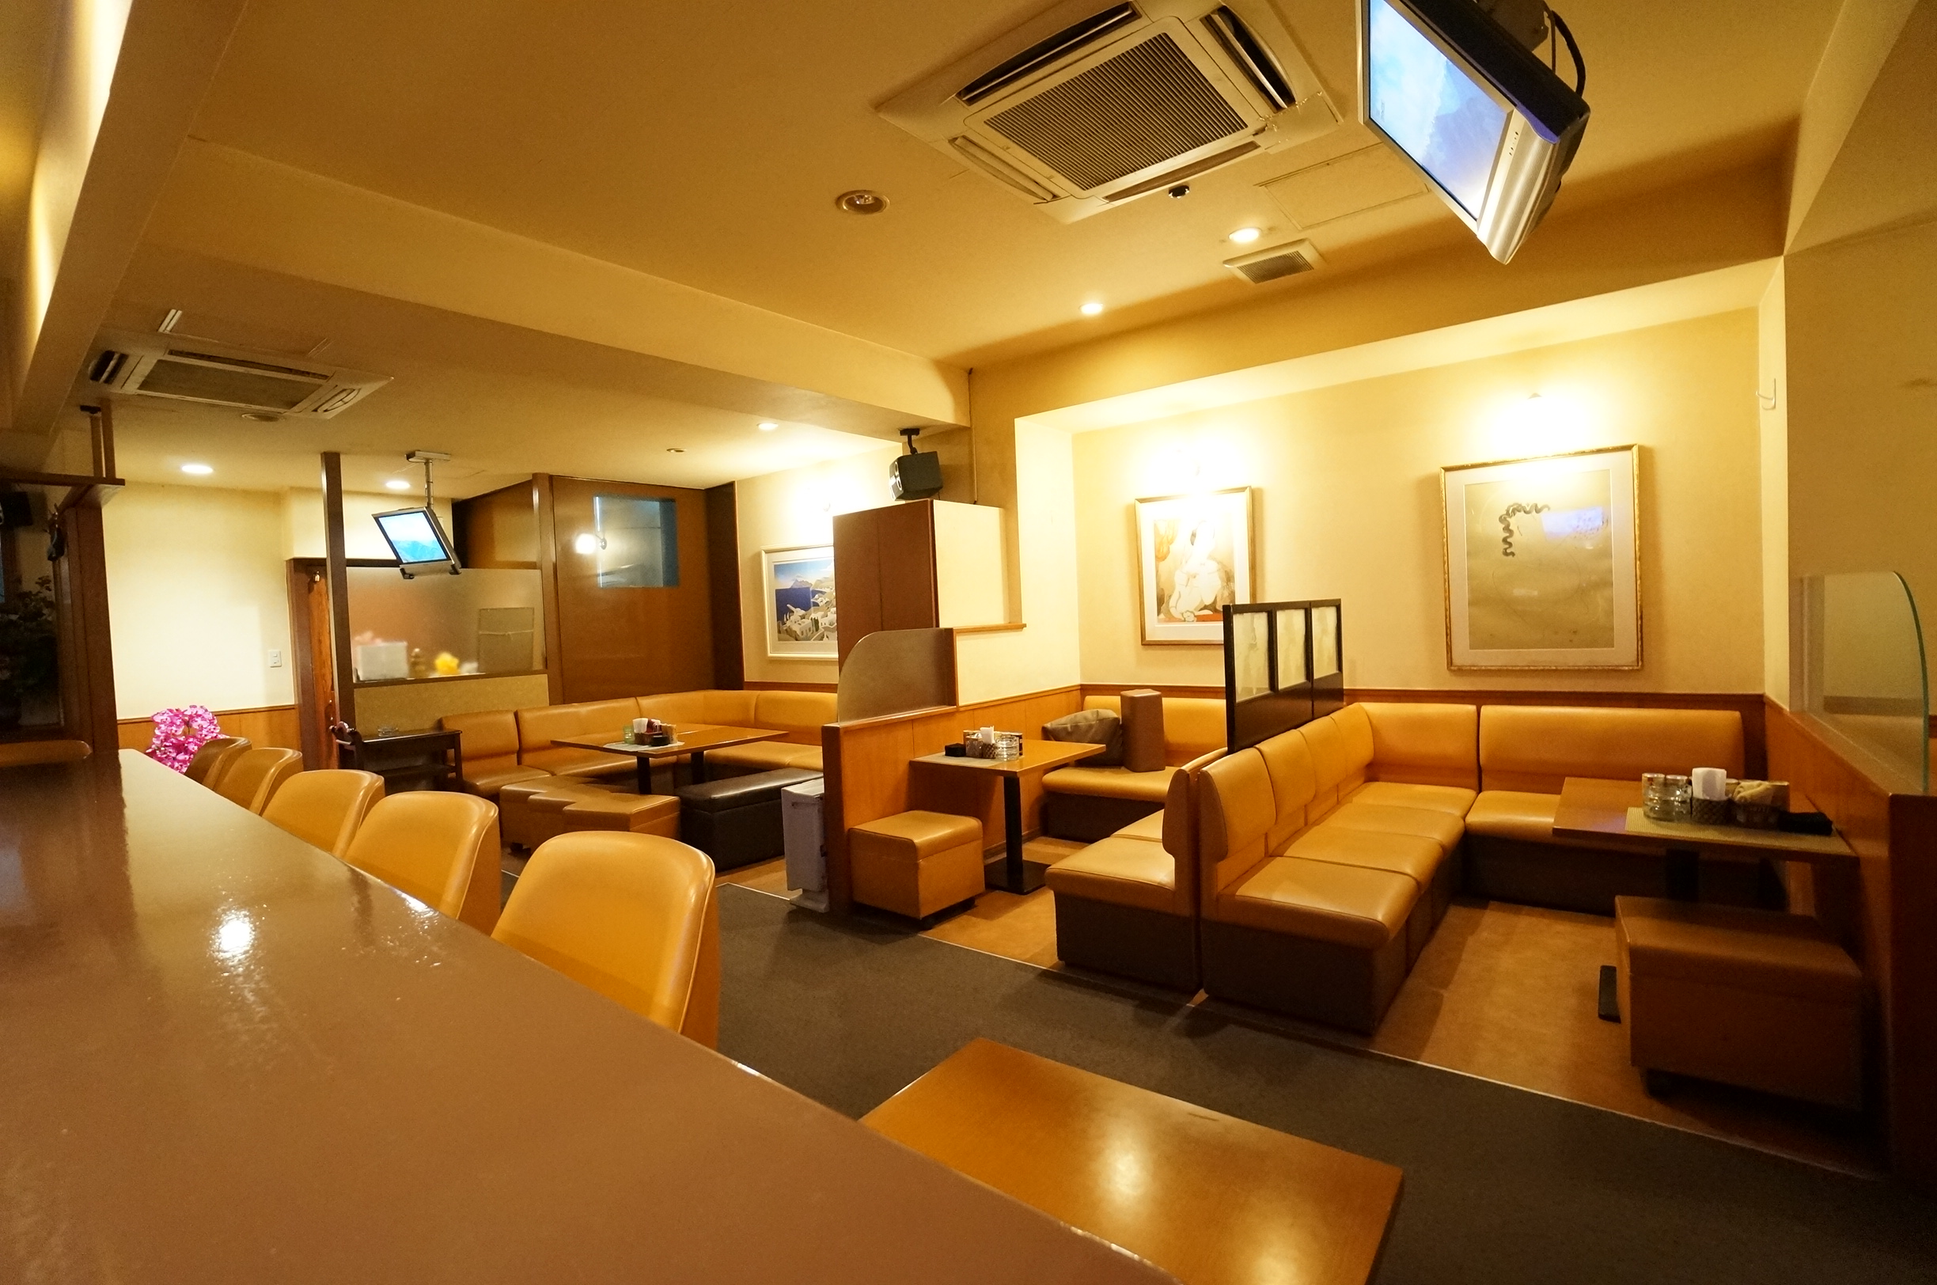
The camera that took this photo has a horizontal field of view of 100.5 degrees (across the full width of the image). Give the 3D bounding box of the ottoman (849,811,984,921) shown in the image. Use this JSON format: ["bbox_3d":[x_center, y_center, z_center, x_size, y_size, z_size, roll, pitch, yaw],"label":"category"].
[{"bbox_3d":[-0.227,0.972,3.540,0.380,0.380,0.385,-1,2,39],"label":"ottoman"}]

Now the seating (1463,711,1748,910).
[{"bbox_3d":[2.487,0.667,3.166,0.870,0.755,0.590,-1,2,39],"label":"seating"}]

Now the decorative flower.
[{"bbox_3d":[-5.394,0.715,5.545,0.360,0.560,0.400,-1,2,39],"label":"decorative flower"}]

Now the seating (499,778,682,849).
[{"bbox_3d":[-2.330,1.101,4.902,1.580,0.390,0.500,-1,2,38],"label":"seating"}]

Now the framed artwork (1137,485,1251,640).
[{"bbox_3d":[1.355,-0.437,4.854,0.700,0.915,0.035,-1,2,38],"label":"framed artwork"}]

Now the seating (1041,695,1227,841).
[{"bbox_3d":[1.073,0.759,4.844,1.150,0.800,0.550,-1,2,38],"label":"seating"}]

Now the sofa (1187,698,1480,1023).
[{"bbox_3d":[1.544,0.715,3.127,0.560,0.750,1.830,-1,2,39],"label":"sofa"}]

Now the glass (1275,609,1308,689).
[{"bbox_3d":[1.471,0.023,3.648,0.020,0.350,0.440,-1,2,38],"label":"glass"}]

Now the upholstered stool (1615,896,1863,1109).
[{"bbox_3d":[1.920,0.913,2.035,0.390,0.380,0.380,-2,2,34],"label":"upholstered stool"}]

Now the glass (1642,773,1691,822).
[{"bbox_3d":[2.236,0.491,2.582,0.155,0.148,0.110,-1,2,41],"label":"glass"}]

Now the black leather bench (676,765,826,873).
[{"bbox_3d":[-1.217,0.986,4.612,0.440,0.385,0.800,-1,2,39],"label":"black leather bench"}]

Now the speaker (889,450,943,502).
[{"bbox_3d":[-0.309,-0.977,4.750,0.240,0.225,0.220,-8,3,-20],"label":"speaker"}]

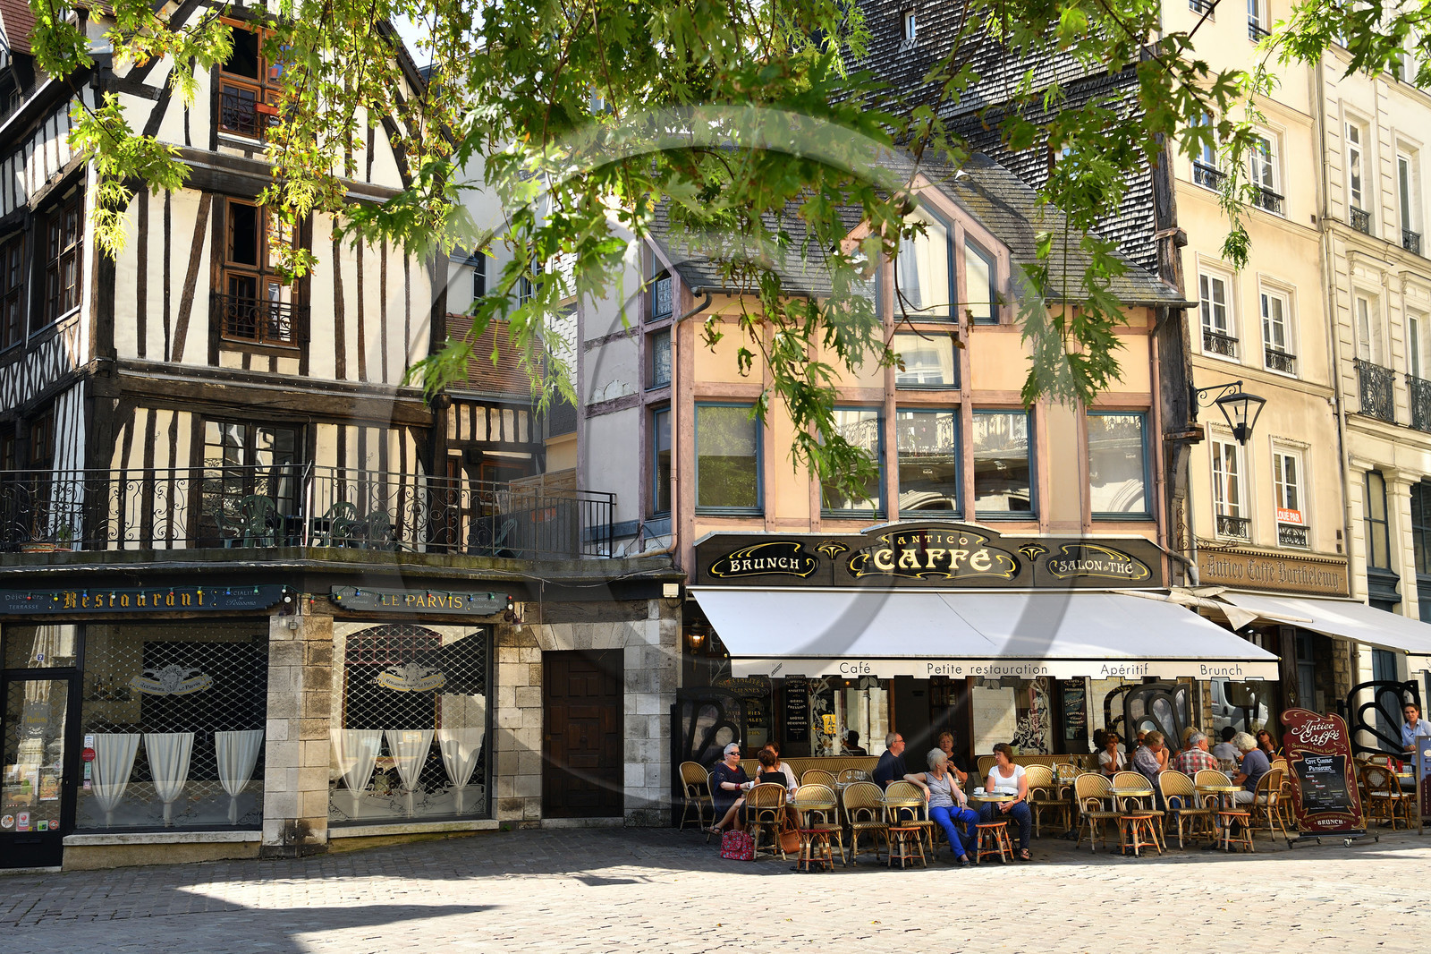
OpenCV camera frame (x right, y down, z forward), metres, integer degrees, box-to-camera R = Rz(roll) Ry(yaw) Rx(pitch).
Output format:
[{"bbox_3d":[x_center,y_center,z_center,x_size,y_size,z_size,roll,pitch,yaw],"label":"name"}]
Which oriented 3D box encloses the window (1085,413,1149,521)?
[{"bbox_3d":[5.493,-0.160,23.831,0.913,1.466,0.100,1,-9,-9],"label":"window"}]

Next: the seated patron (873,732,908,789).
[{"bbox_3d":[2.254,3.704,20.800,0.800,1.320,0.500,-4,-9,25],"label":"seated patron"}]

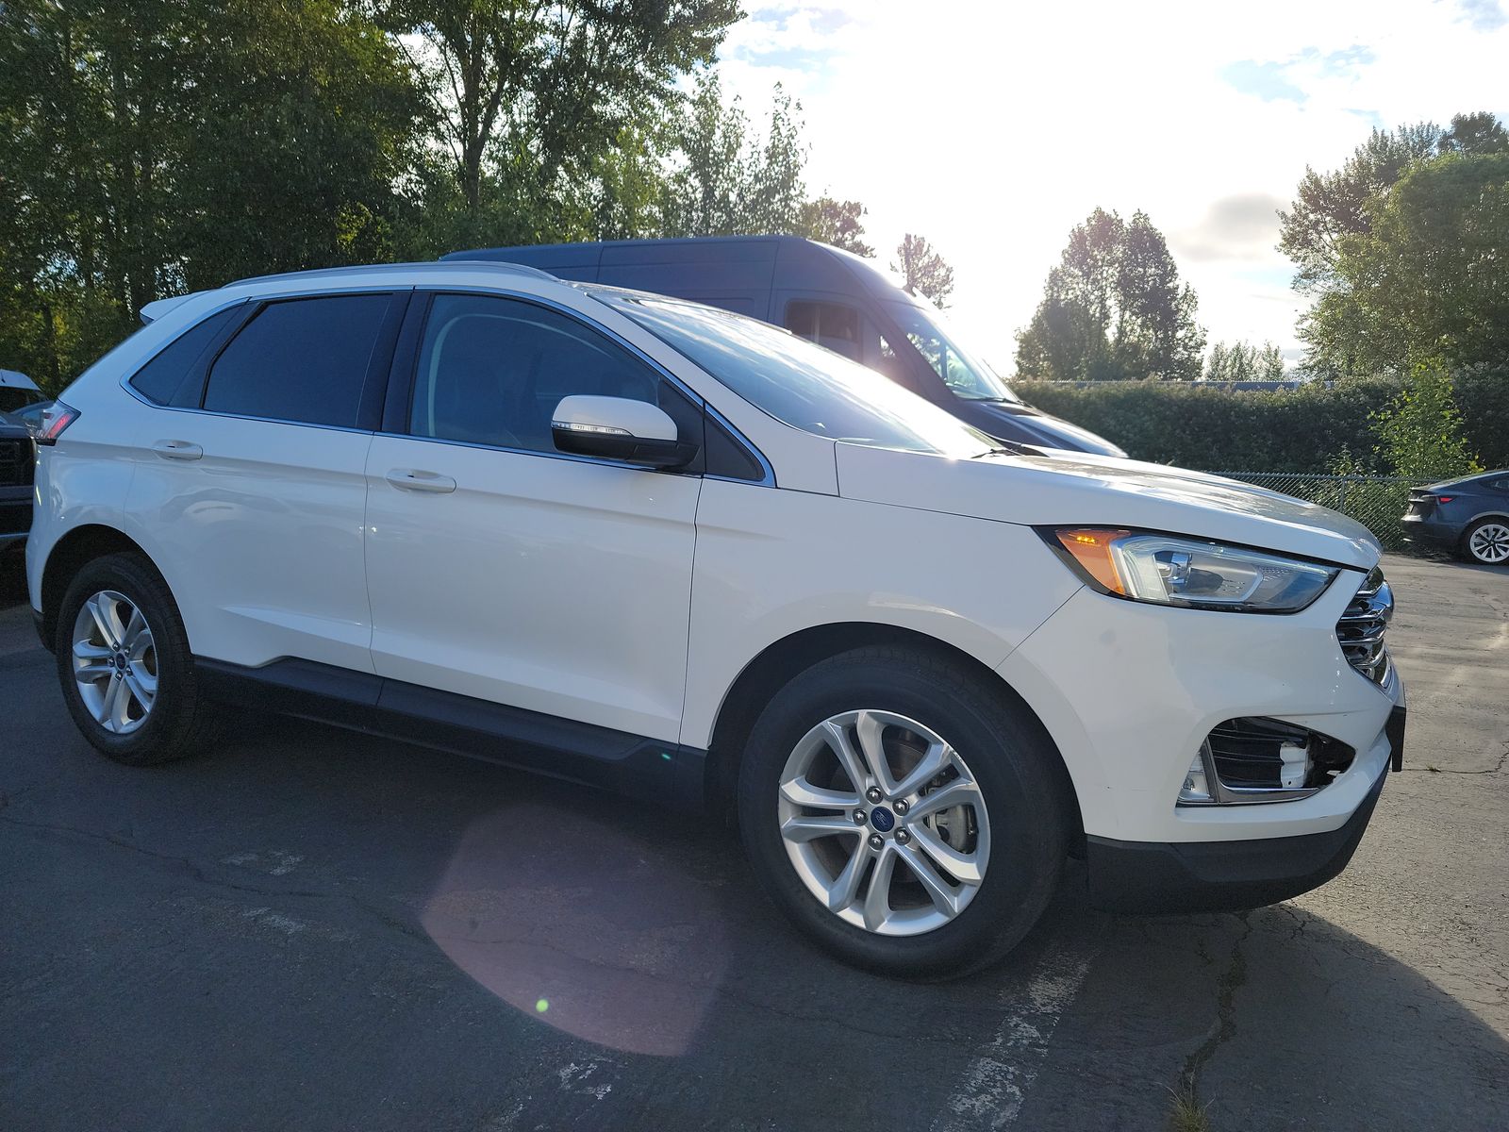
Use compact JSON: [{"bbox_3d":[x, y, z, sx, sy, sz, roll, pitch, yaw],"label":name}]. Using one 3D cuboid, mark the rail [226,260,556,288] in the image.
[{"bbox_3d":[-1.234,-0.939,3.402,1.560,0.090,0.075,5,7,28],"label":"rail"}]

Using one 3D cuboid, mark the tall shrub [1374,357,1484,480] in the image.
[{"bbox_3d":[10.909,-1.845,17.000,1.674,3.015,1.590,6,7,33],"label":"tall shrub"}]

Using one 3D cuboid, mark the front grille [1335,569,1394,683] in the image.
[{"bbox_3d":[1.531,0.121,2.644,0.150,0.320,1.000,5,7,28],"label":"front grille"}]

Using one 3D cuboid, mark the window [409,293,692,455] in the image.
[{"bbox_3d":[-0.544,-0.520,2.797,0.970,0.490,0.060,5,-15,28],"label":"window"}]

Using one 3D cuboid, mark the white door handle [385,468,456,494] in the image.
[{"bbox_3d":[-0.899,-0.228,2.853,0.250,0.050,0.055,5,7,28],"label":"white door handle"}]

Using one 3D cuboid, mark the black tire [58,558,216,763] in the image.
[{"bbox_3d":[-2.176,0.327,3.741,0.745,0.745,0.250,5,7,28],"label":"black tire"}]

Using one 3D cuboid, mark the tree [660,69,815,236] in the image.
[{"bbox_3d":[-0.465,-6.635,25.000,3.425,10.189,3.425,2,6,-1],"label":"tree"}]

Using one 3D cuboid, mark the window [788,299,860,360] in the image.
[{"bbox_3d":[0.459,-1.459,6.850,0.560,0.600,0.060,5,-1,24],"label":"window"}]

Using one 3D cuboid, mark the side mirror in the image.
[{"bbox_3d":[-0.311,-0.319,2.490,0.200,0.175,0.260,8,8,43],"label":"side mirror"}]

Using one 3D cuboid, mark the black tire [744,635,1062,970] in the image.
[{"bbox_3d":[0.327,0.556,2.401,0.745,0.745,0.250,5,7,28],"label":"black tire"}]

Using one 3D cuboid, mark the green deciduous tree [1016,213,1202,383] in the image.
[{"bbox_3d":[16.279,-9.851,48.000,8.272,12.831,7.445,4,6,19],"label":"green deciduous tree"}]

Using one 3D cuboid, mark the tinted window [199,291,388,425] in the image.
[{"bbox_3d":[-1.442,-0.647,3.309,0.720,0.440,0.050,5,-16,28],"label":"tinted window"}]

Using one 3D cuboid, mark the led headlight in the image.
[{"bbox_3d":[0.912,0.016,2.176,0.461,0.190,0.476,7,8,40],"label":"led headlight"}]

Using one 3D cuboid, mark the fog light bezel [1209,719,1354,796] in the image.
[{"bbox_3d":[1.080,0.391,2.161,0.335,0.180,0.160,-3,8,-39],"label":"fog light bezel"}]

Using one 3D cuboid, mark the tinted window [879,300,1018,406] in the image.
[{"bbox_3d":[1.542,-1.604,7.911,0.200,0.934,1.700,-39,-11,22],"label":"tinted window"}]

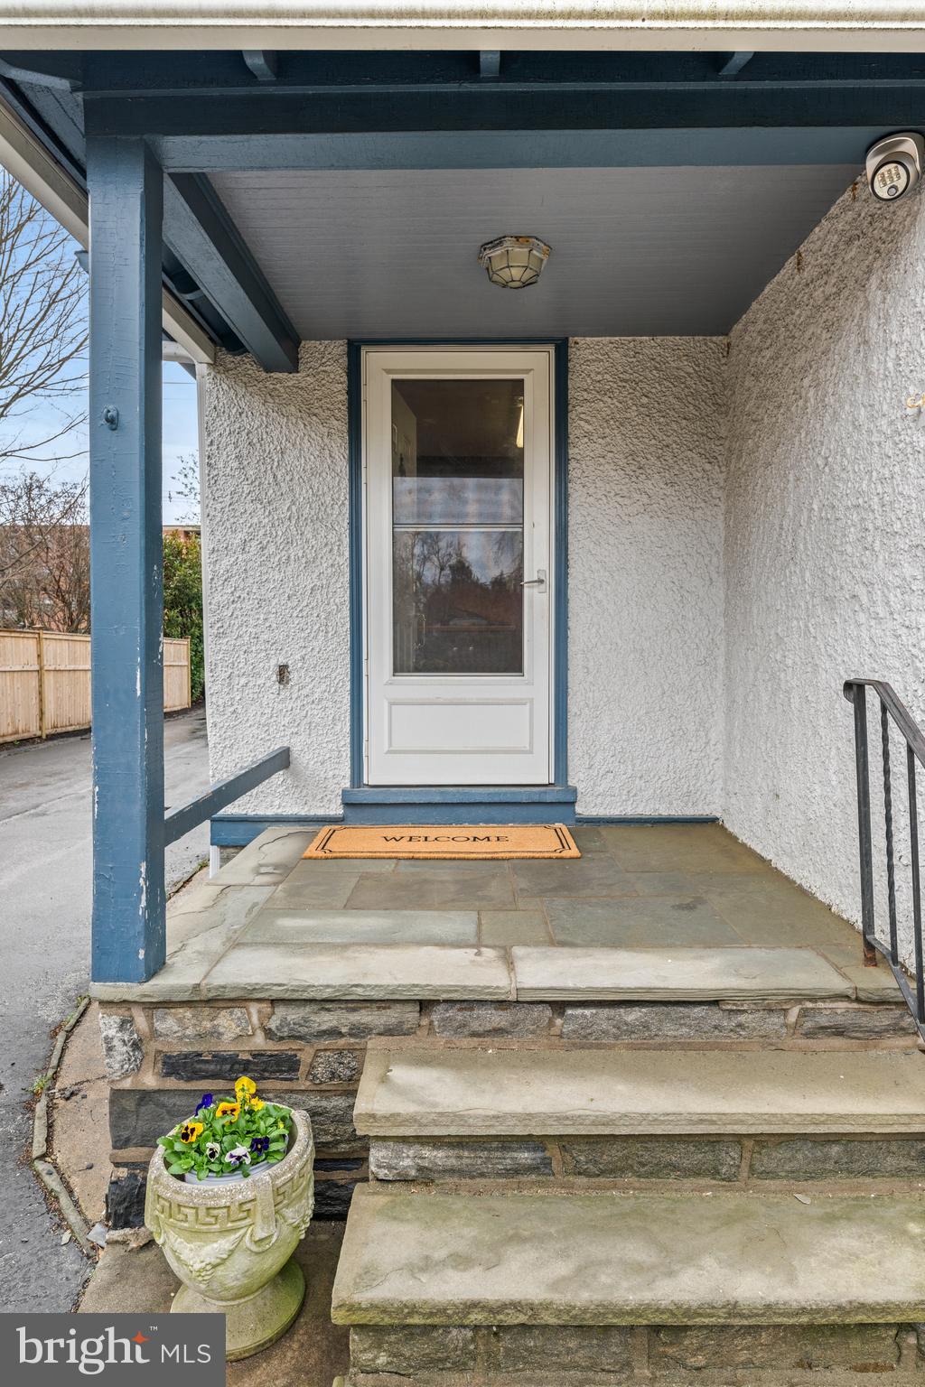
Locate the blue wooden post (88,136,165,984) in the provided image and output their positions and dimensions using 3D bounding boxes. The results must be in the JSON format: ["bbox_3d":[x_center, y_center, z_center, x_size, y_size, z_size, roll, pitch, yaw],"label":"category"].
[{"bbox_3d":[-0.849,-0.316,1.969,0.136,2.080,0.130,0,2,1],"label":"blue wooden post"}]

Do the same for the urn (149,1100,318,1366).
[{"bbox_3d":[-0.521,1.214,1.763,0.365,0.355,0.365,0,2,1],"label":"urn"}]

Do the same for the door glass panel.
[{"bbox_3d":[-0.023,-0.771,3.570,0.620,1.375,0.030,0,2,1],"label":"door glass panel"}]

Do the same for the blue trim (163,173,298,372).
[{"bbox_3d":[-0.824,-1.476,2.719,0.145,0.160,1.480,0,2,1],"label":"blue trim"}]

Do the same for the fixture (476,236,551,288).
[{"bbox_3d":[0.184,-1.511,2.730,0.255,0.120,0.255,0,2,1],"label":"fixture"}]

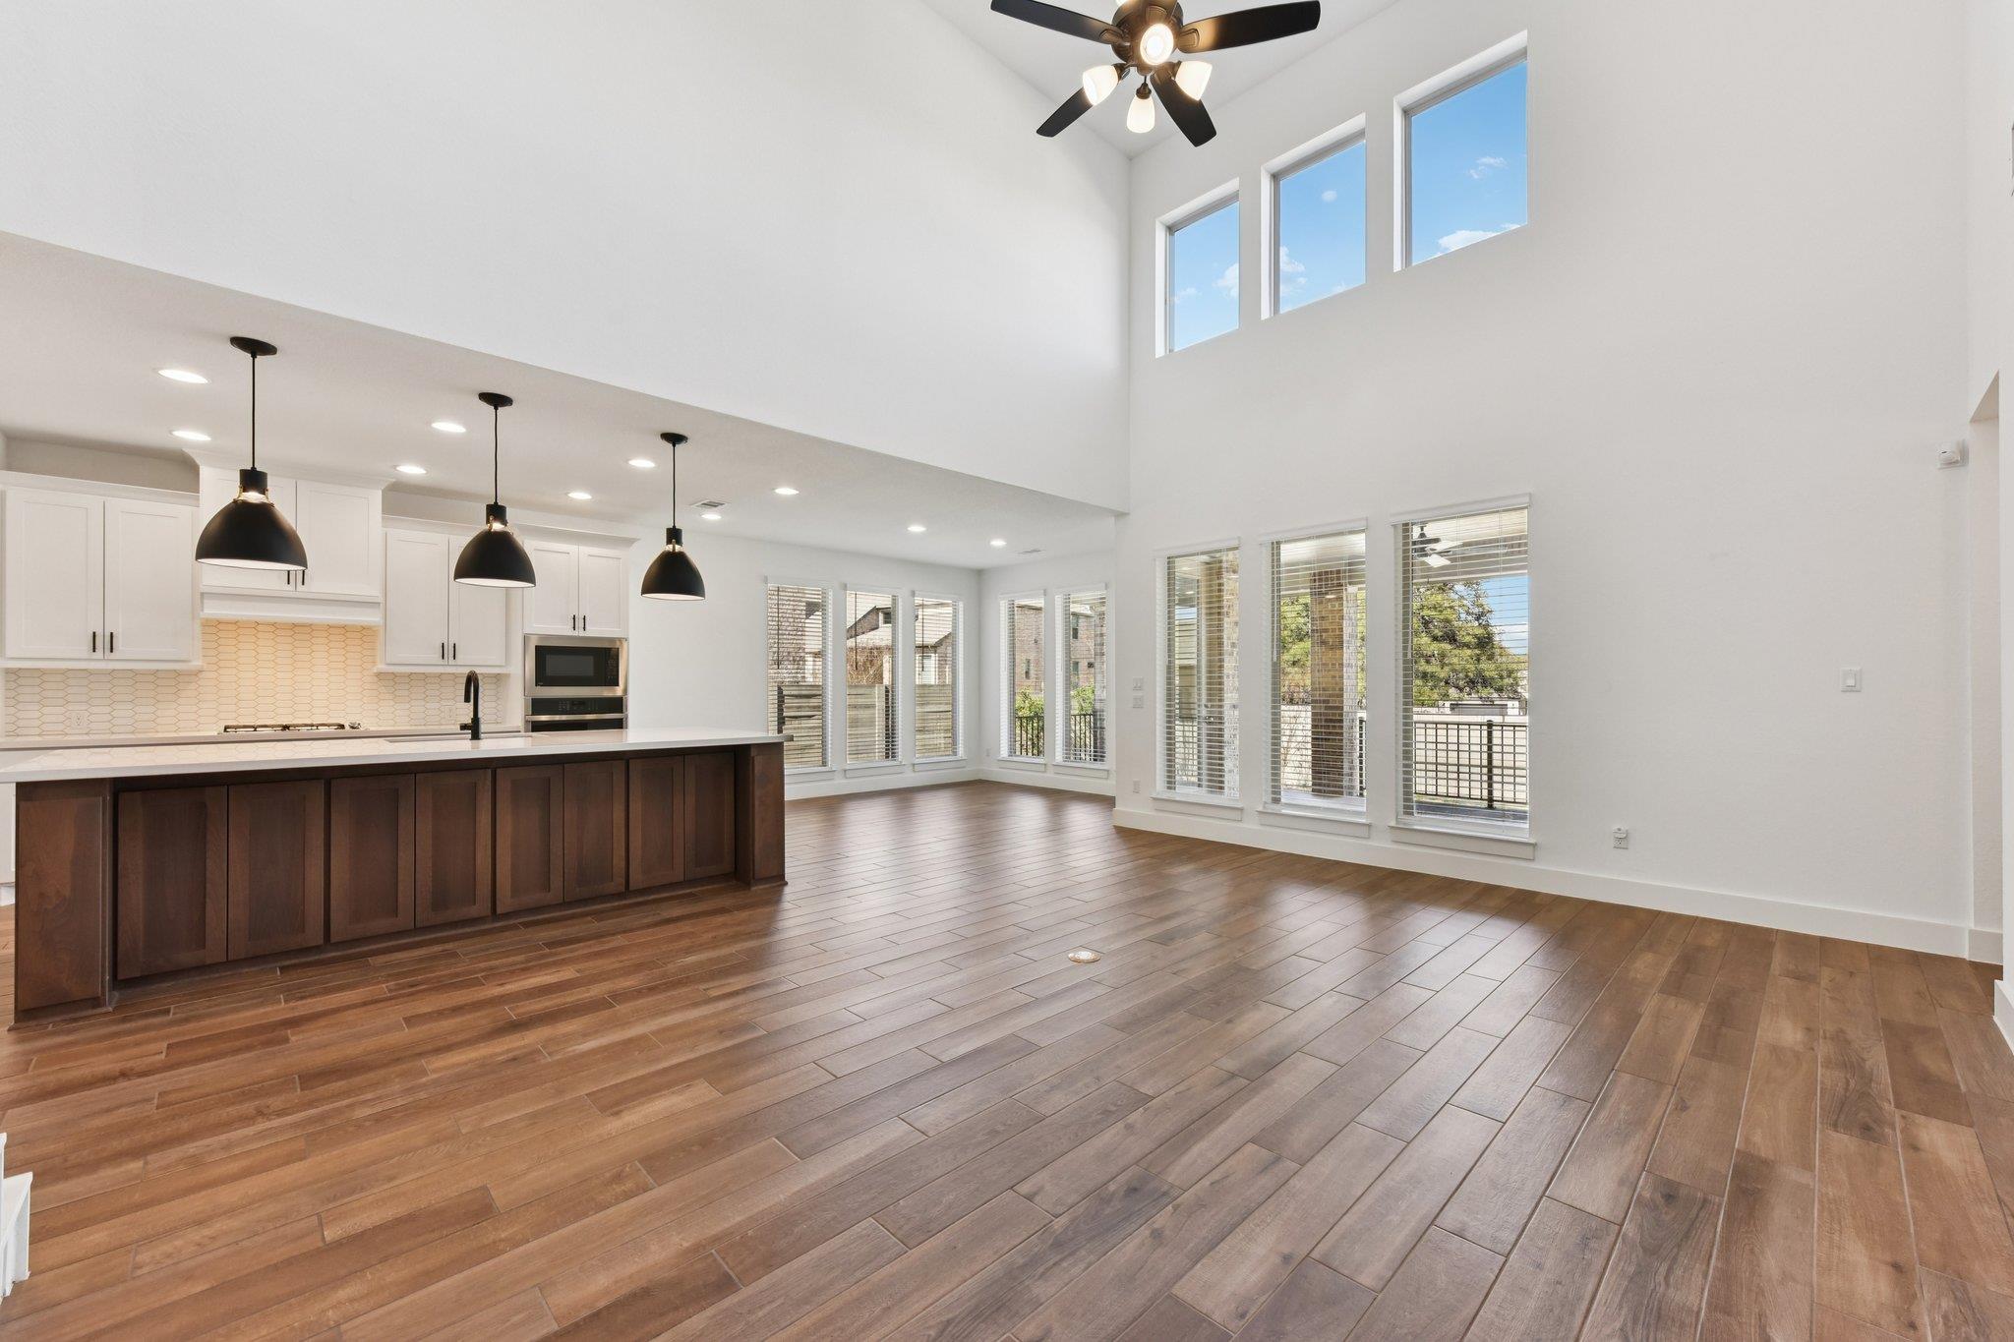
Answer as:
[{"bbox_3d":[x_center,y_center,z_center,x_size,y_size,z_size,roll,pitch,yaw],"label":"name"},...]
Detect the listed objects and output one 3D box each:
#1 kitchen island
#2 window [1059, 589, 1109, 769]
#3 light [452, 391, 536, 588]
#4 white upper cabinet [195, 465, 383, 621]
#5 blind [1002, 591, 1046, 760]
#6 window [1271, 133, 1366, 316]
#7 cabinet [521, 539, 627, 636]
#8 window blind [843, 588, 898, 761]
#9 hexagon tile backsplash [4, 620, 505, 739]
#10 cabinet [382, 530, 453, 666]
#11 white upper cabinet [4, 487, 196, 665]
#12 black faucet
[{"bbox_3d":[-2.920,0.848,4.318,3.105,0.914,1.355,1,-1,-44],"label":"kitchen island"},{"bbox_3d":[0.886,0.077,9.015,0.070,2.030,0.740,1,-1,-44],"label":"window"},{"bbox_3d":[-2.722,-0.959,4.160,0.366,0.963,0.366,1,-1,-44],"label":"light"},{"bbox_3d":[-5.088,-0.859,5.593,0.940,1.030,0.340,1,-1,-44],"label":"white upper cabinet"},{"bbox_3d":[0.225,0.086,9.722,0.100,2.030,0.765,1,-1,-44],"label":"blind"},{"bbox_3d":[2.335,-3.239,5.794,0.100,1.170,0.765,1,-2,-44],"label":"window"},{"bbox_3d":[-3.762,-0.667,6.721,0.810,0.780,0.610,1,-2,-44],"label":"cabinet"},{"bbox_3d":[-1.591,0.076,9.280,0.770,2.040,0.080,1,-2,-44],"label":"window blind"},{"bbox_3d":[-5.187,0.022,5.716,2.645,0.780,0.020,1,-1,-44],"label":"hexagon tile backsplash"},{"bbox_3d":[-4.608,-0.541,6.097,0.430,1.040,0.340,1,-2,-44],"label":"cabinet"},{"bbox_3d":[-5.740,-0.566,5.007,0.800,1.050,0.340,1,-2,-44],"label":"white upper cabinet"},{"bbox_3d":[-3.083,0.195,4.489,0.120,0.400,0.250,1,-2,-44],"label":"black faucet"}]

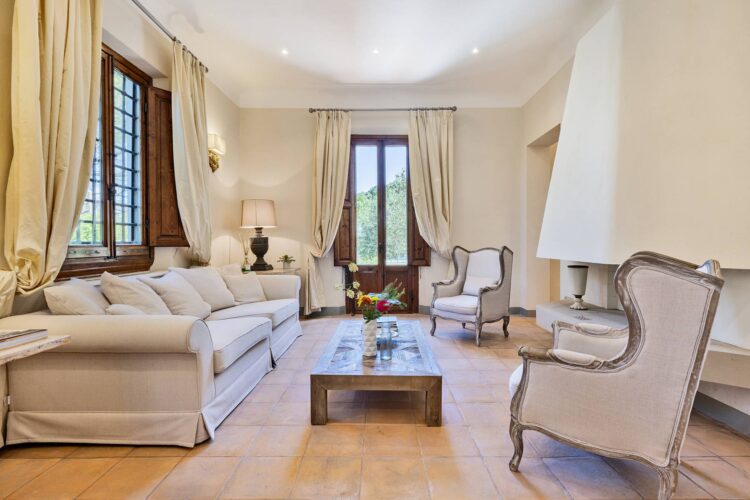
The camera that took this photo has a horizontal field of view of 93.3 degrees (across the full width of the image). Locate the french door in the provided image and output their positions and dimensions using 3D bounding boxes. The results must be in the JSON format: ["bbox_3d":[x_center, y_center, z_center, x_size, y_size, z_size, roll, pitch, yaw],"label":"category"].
[{"bbox_3d":[0.106,-0.376,5.383,1.480,2.720,0.180,0,1,1],"label":"french door"}]

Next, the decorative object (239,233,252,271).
[{"bbox_3d":[-1.715,0.037,4.740,0.140,0.510,0.130,0,0,1],"label":"decorative object"}]

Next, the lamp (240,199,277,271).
[{"bbox_3d":[-1.630,-0.210,5.000,0.530,1.000,0.520,0,0,1],"label":"lamp"}]

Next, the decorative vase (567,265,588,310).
[{"bbox_3d":[1.791,0.331,3.136,0.165,0.385,0.165,0,1,1],"label":"decorative vase"}]

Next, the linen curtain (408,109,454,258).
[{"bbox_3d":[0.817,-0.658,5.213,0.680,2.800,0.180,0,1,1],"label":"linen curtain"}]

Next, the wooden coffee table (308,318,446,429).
[{"bbox_3d":[0.034,0.883,2.841,0.780,0.300,1.490,0,1,2],"label":"wooden coffee table"}]

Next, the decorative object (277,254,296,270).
[{"bbox_3d":[-1.294,0.178,5.200,0.260,0.215,0.250,0,0,1],"label":"decorative object"}]

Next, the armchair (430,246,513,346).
[{"bbox_3d":[1.149,0.484,4.164,0.800,1.050,0.710,-1,1,-42],"label":"armchair"}]

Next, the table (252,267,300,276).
[{"bbox_3d":[-1.580,0.640,4.980,0.920,0.710,0.860,0,0,1],"label":"table"}]

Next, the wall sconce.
[{"bbox_3d":[-2.020,-1.187,4.440,0.180,0.440,0.260,0,0,2],"label":"wall sconce"}]

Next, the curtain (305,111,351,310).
[{"bbox_3d":[-0.700,-0.537,5.300,0.660,3.060,0.240,0,0,1],"label":"curtain"}]

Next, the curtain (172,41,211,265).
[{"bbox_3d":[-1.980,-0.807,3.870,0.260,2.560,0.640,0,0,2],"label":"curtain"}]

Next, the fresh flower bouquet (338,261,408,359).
[{"bbox_3d":[-0.029,0.415,2.469,0.480,0.650,0.380,0,1,1],"label":"fresh flower bouquet"}]

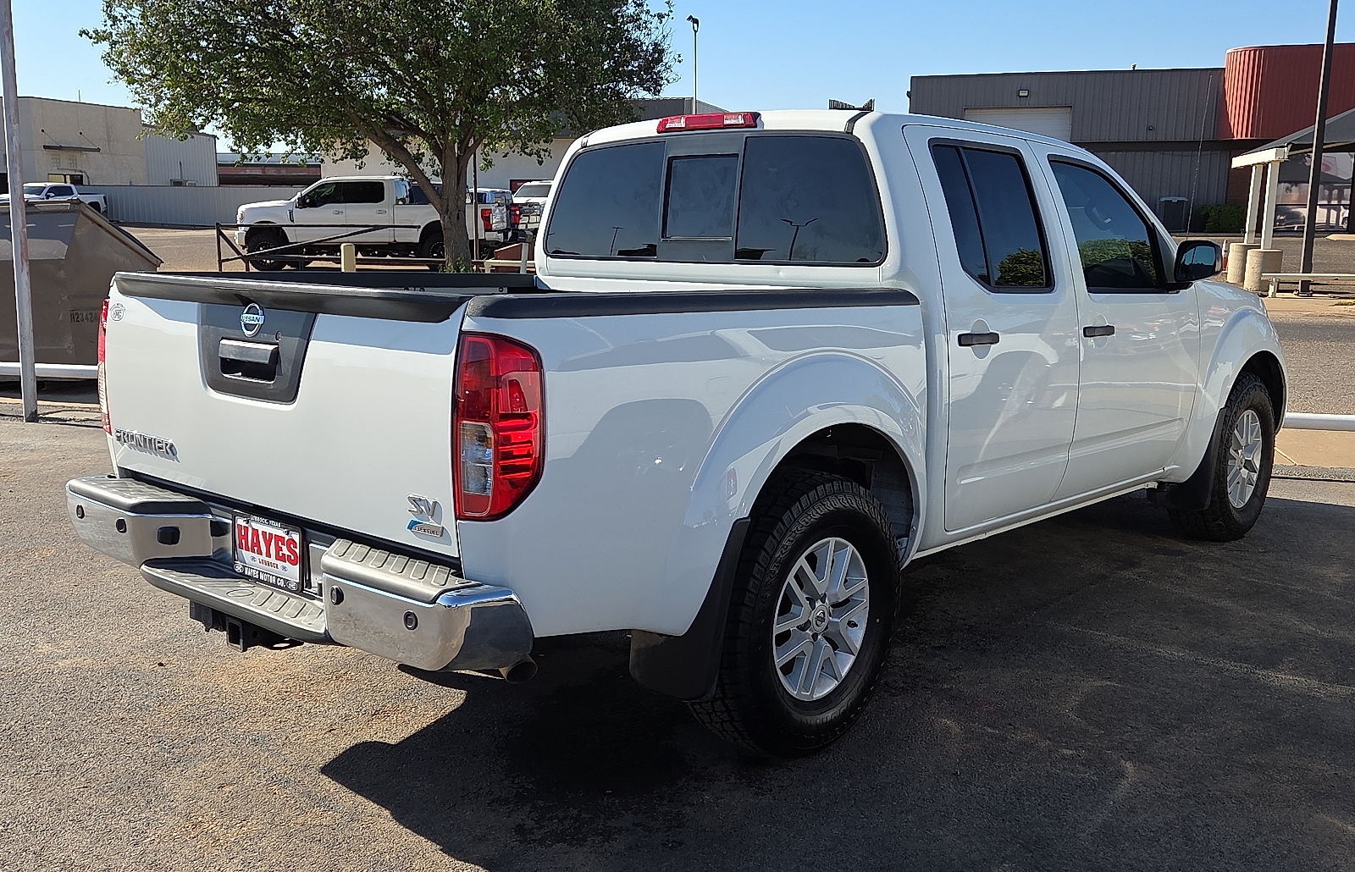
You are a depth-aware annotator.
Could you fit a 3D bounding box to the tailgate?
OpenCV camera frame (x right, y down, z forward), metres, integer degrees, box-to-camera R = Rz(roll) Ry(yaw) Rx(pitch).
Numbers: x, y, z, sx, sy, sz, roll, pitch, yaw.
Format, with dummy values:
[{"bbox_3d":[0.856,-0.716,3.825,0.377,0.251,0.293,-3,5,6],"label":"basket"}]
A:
[{"bbox_3d":[-0.985,-0.099,3.003,1.560,0.540,0.120,8,12,42],"label":"tailgate"}]

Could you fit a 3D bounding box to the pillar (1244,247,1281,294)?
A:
[{"bbox_3d":[12.845,-3.620,27.424,0.778,0.922,0.778,3,10,14],"label":"pillar"}]

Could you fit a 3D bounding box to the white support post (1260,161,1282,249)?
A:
[{"bbox_3d":[12.943,-5.032,27.343,0.200,1.909,0.200,3,10,14],"label":"white support post"}]

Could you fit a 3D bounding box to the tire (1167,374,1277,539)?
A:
[{"bbox_3d":[2.478,0.092,5.687,0.265,0.768,0.772,8,12,42],"label":"tire"}]

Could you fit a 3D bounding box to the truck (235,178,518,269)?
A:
[{"bbox_3d":[-7.313,-5.049,30.100,6.300,2.200,2.100,1,9,0],"label":"truck"}]

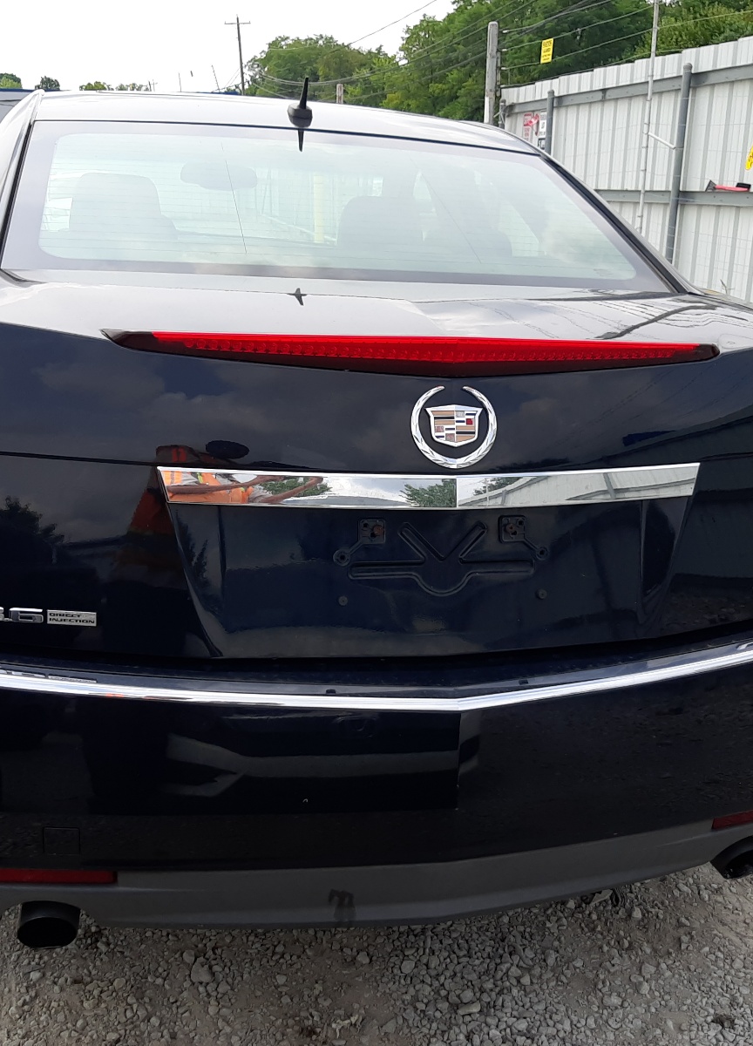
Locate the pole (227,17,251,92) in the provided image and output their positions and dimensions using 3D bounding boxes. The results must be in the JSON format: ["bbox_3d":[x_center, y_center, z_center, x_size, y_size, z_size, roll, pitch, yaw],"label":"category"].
[{"bbox_3d":[-9.370,-29.143,73.811,1.800,12.000,0.300,-1,18,2],"label":"pole"}]

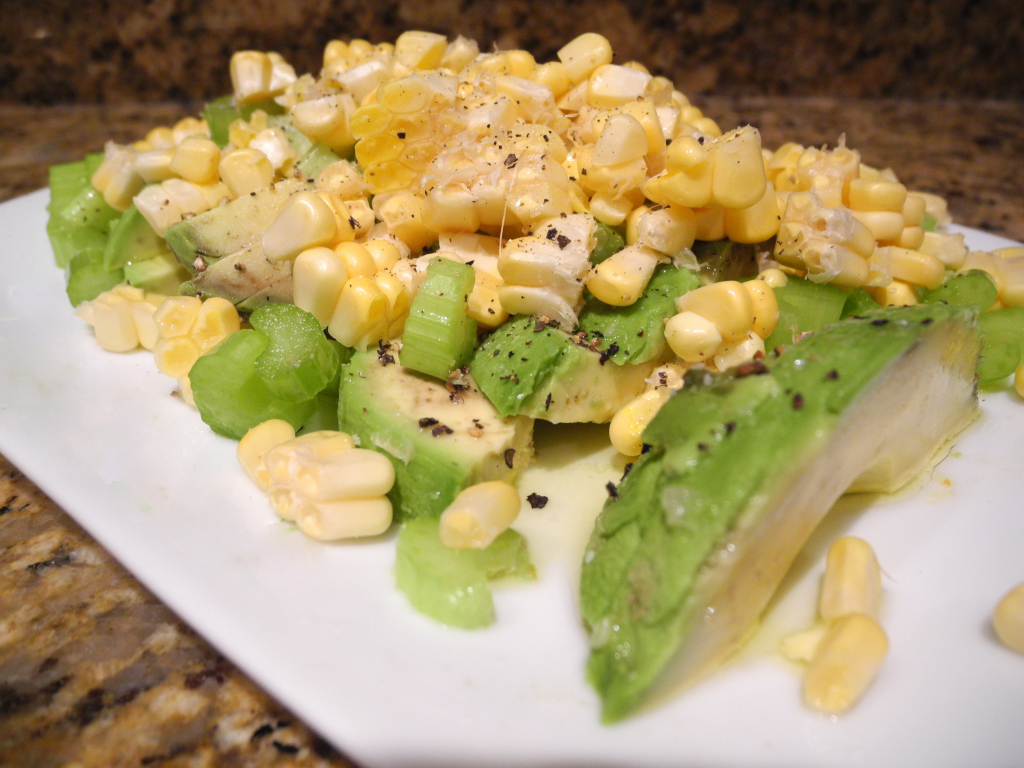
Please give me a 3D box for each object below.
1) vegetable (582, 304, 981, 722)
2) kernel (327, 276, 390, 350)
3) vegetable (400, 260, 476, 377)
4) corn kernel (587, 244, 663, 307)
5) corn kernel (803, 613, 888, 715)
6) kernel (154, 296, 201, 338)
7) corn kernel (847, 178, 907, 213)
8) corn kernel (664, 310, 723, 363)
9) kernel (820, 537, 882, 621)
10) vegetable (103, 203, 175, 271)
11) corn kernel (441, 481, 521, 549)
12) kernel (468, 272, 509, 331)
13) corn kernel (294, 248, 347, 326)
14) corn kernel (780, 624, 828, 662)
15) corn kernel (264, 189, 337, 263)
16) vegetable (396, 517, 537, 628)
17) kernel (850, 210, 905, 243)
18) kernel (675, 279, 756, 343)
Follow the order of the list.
[{"bbox_3d":[0.040,0.008,0.112,0.083,0.022,0.022,-28,43,-35],"label":"vegetable"},{"bbox_3d":[-0.029,-0.013,0.154,0.009,0.012,0.008,-2,35,-22],"label":"kernel"},{"bbox_3d":[-0.013,-0.011,0.147,0.011,0.020,0.009,20,33,10],"label":"vegetable"},{"bbox_3d":[0.022,-0.021,0.163,0.013,0.008,0.008,-25,40,-33],"label":"corn kernel"},{"bbox_3d":[0.034,0.028,0.085,0.006,0.006,0.011,27,46,29],"label":"corn kernel"},{"bbox_3d":[-0.050,-0.011,0.126,0.006,0.006,0.009,-11,15,-13],"label":"kernel"},{"bbox_3d":[0.064,-0.033,0.145,0.010,0.005,0.007,9,51,15],"label":"corn kernel"},{"bbox_3d":[0.024,-0.006,0.111,0.008,0.006,0.006,-18,53,-20],"label":"corn kernel"},{"bbox_3d":[0.048,0.028,0.118,0.008,0.007,0.012,14,35,20],"label":"kernel"},{"bbox_3d":[-0.087,-0.034,0.193,0.015,0.013,0.011,-11,35,-17],"label":"vegetable"},{"bbox_3d":[-0.004,0.015,0.092,0.010,0.005,0.006,-28,54,-18],"label":"corn kernel"},{"bbox_3d":[-0.004,-0.012,0.113,0.007,0.005,0.009,-3,70,-20],"label":"kernel"},{"bbox_3d":[-0.027,-0.014,0.118,0.007,0.012,0.006,4,24,16],"label":"corn kernel"},{"bbox_3d":[0.040,0.035,0.112,0.007,0.003,0.005,-5,33,-8],"label":"corn kernel"},{"bbox_3d":[-0.036,-0.027,0.140,0.009,0.013,0.006,24,25,-25],"label":"corn kernel"},{"bbox_3d":[-0.007,0.028,0.121,0.019,0.006,0.015,-3,33,-4],"label":"vegetable"},{"bbox_3d":[0.063,-0.027,0.143,0.010,0.005,0.007,9,51,15],"label":"kernel"},{"bbox_3d":[0.038,-0.014,0.154,0.014,0.010,0.008,13,40,15],"label":"kernel"}]

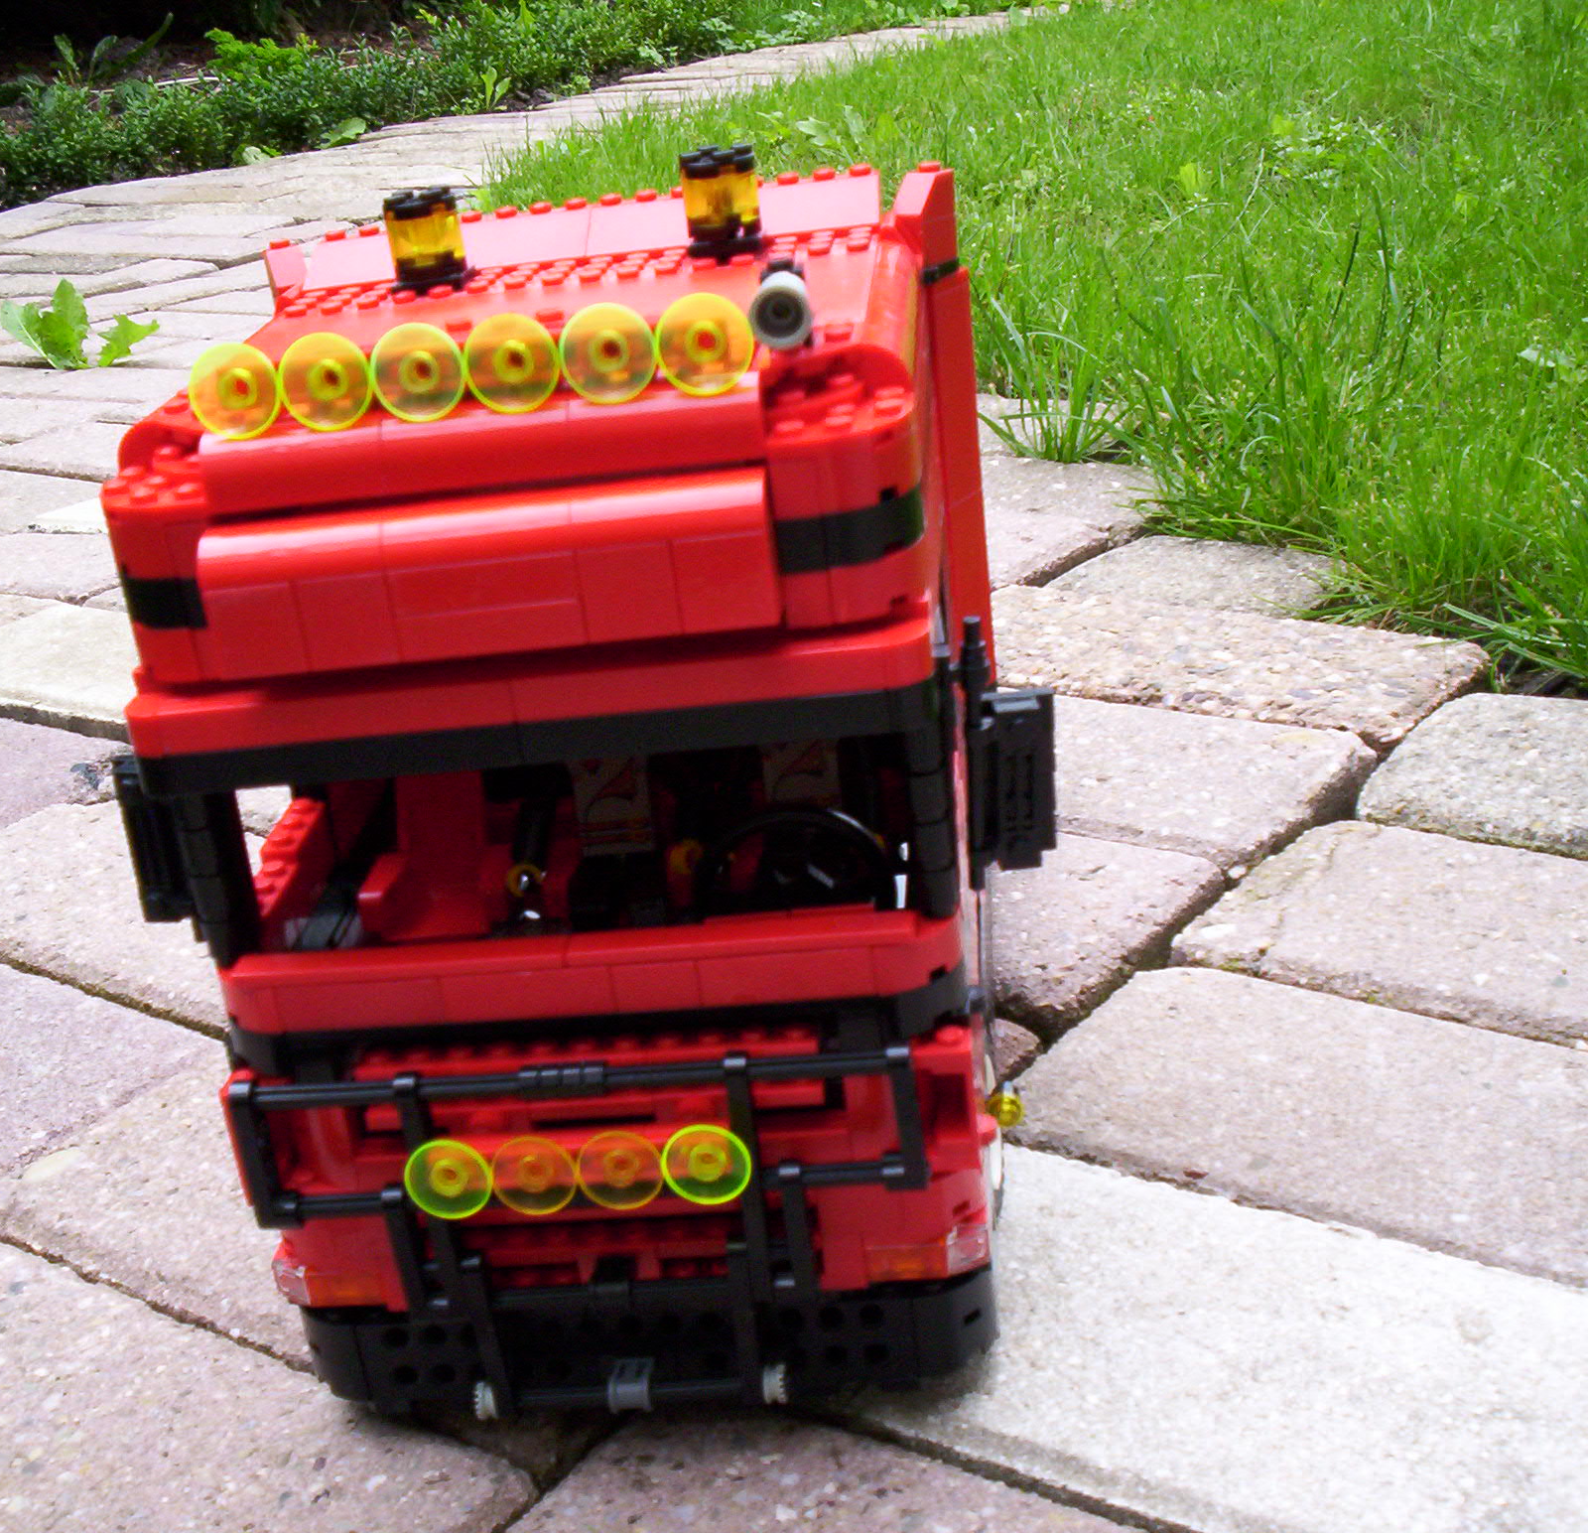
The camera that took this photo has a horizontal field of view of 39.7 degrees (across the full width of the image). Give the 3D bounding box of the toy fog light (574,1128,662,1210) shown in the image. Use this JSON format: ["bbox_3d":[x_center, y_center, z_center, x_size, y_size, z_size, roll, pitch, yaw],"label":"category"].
[{"bbox_3d":[-0.031,0.072,0.399,0.016,0.016,0.006,-4,18,8],"label":"toy fog light"}]

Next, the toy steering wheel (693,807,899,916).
[{"bbox_3d":[0.001,0.025,0.409,0.038,0.038,0.010,-4,20,8],"label":"toy steering wheel"}]

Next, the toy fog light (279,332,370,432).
[{"bbox_3d":[-0.077,-0.064,0.368,0.016,0.016,0.006,-4,5,8],"label":"toy fog light"}]

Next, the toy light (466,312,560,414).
[{"bbox_3d":[-0.046,-0.066,0.363,0.016,0.016,0.006,-4,5,8],"label":"toy light"}]

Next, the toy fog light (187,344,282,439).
[{"bbox_3d":[-0.093,-0.063,0.370,0.016,0.016,0.006,-4,5,8],"label":"toy fog light"}]

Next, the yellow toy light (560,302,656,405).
[{"bbox_3d":[-0.030,-0.068,0.361,0.016,0.016,0.006,-4,5,8],"label":"yellow toy light"}]

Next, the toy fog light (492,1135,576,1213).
[{"bbox_3d":[-0.047,0.074,0.401,0.016,0.016,0.006,-4,18,8],"label":"toy fog light"}]

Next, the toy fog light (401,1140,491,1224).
[{"bbox_3d":[-0.063,0.075,0.403,0.016,0.016,0.006,-4,18,8],"label":"toy fog light"}]

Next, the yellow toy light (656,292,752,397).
[{"bbox_3d":[-0.014,-0.069,0.359,0.016,0.016,0.006,-4,5,8],"label":"yellow toy light"}]

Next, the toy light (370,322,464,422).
[{"bbox_3d":[-0.062,-0.065,0.365,0.016,0.016,0.006,-4,5,8],"label":"toy light"}]

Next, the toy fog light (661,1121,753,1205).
[{"bbox_3d":[-0.015,0.071,0.396,0.016,0.016,0.006,-4,18,8],"label":"toy fog light"}]

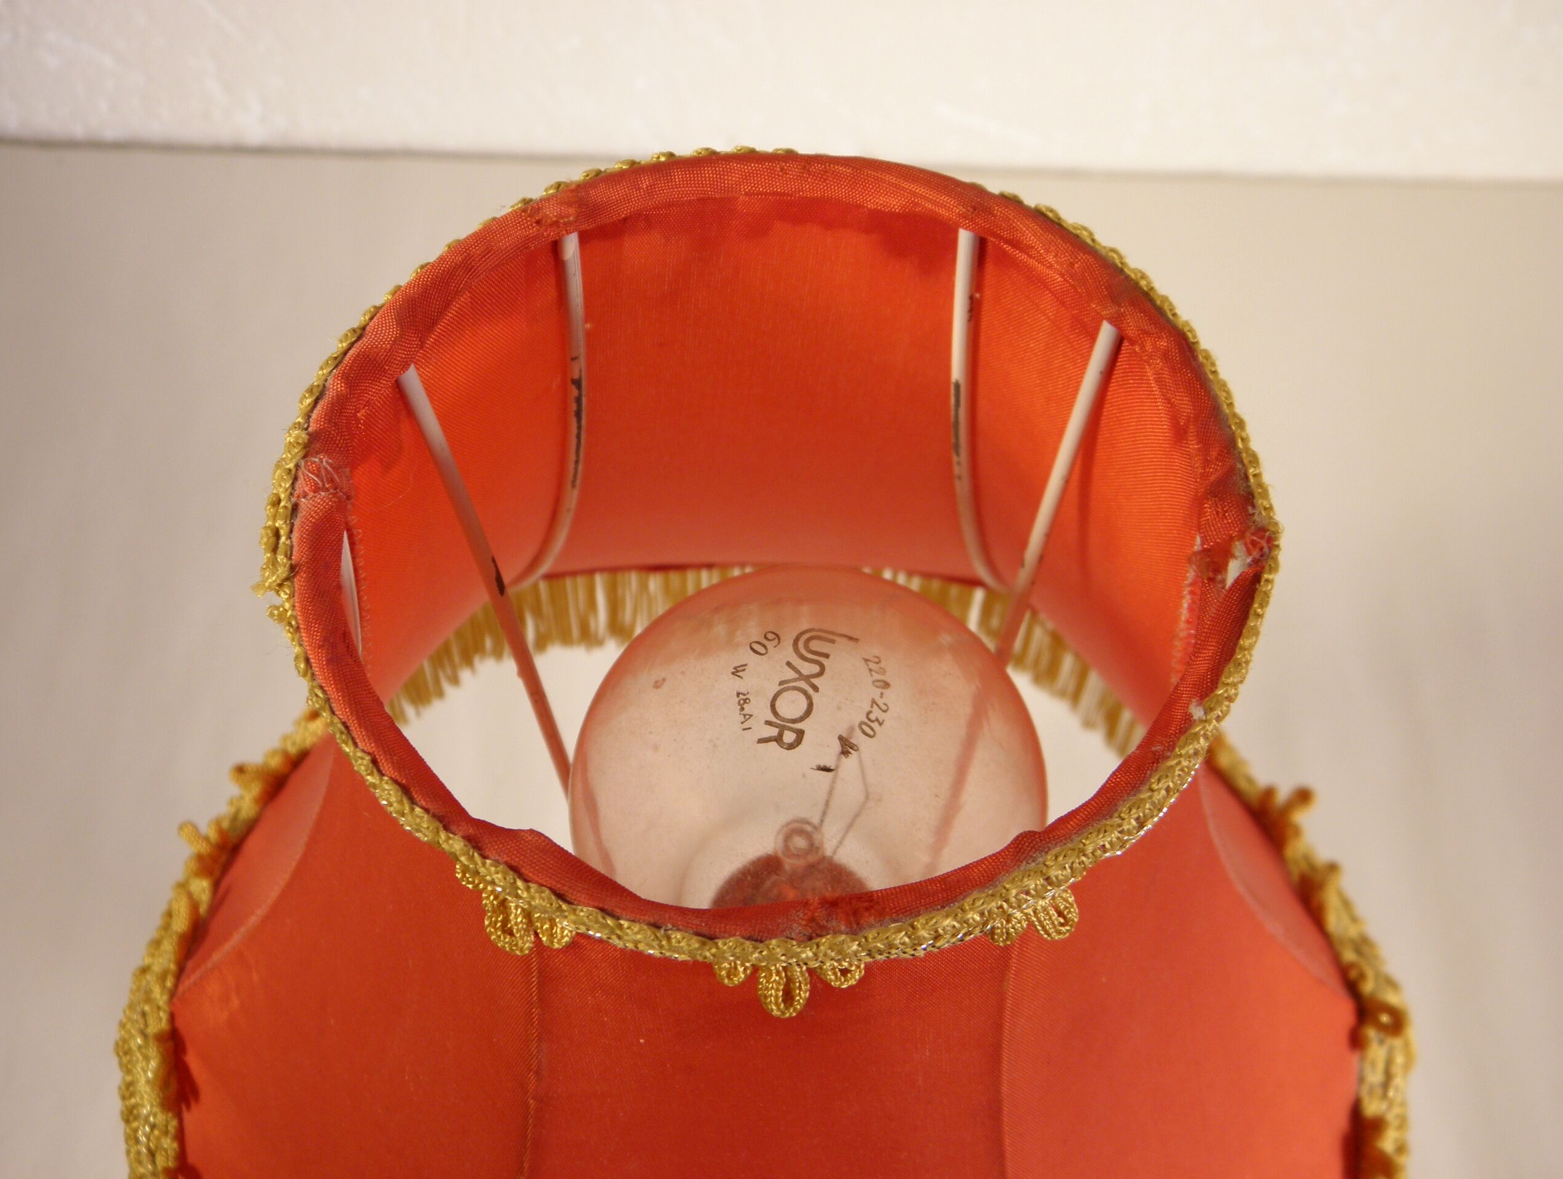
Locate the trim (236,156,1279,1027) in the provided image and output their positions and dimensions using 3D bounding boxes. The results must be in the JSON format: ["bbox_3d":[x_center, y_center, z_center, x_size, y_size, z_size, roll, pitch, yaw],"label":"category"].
[{"bbox_3d":[-0.001,-0.007,0.218,0.107,0.015,0.107,-1,56,0],"label":"trim"}]

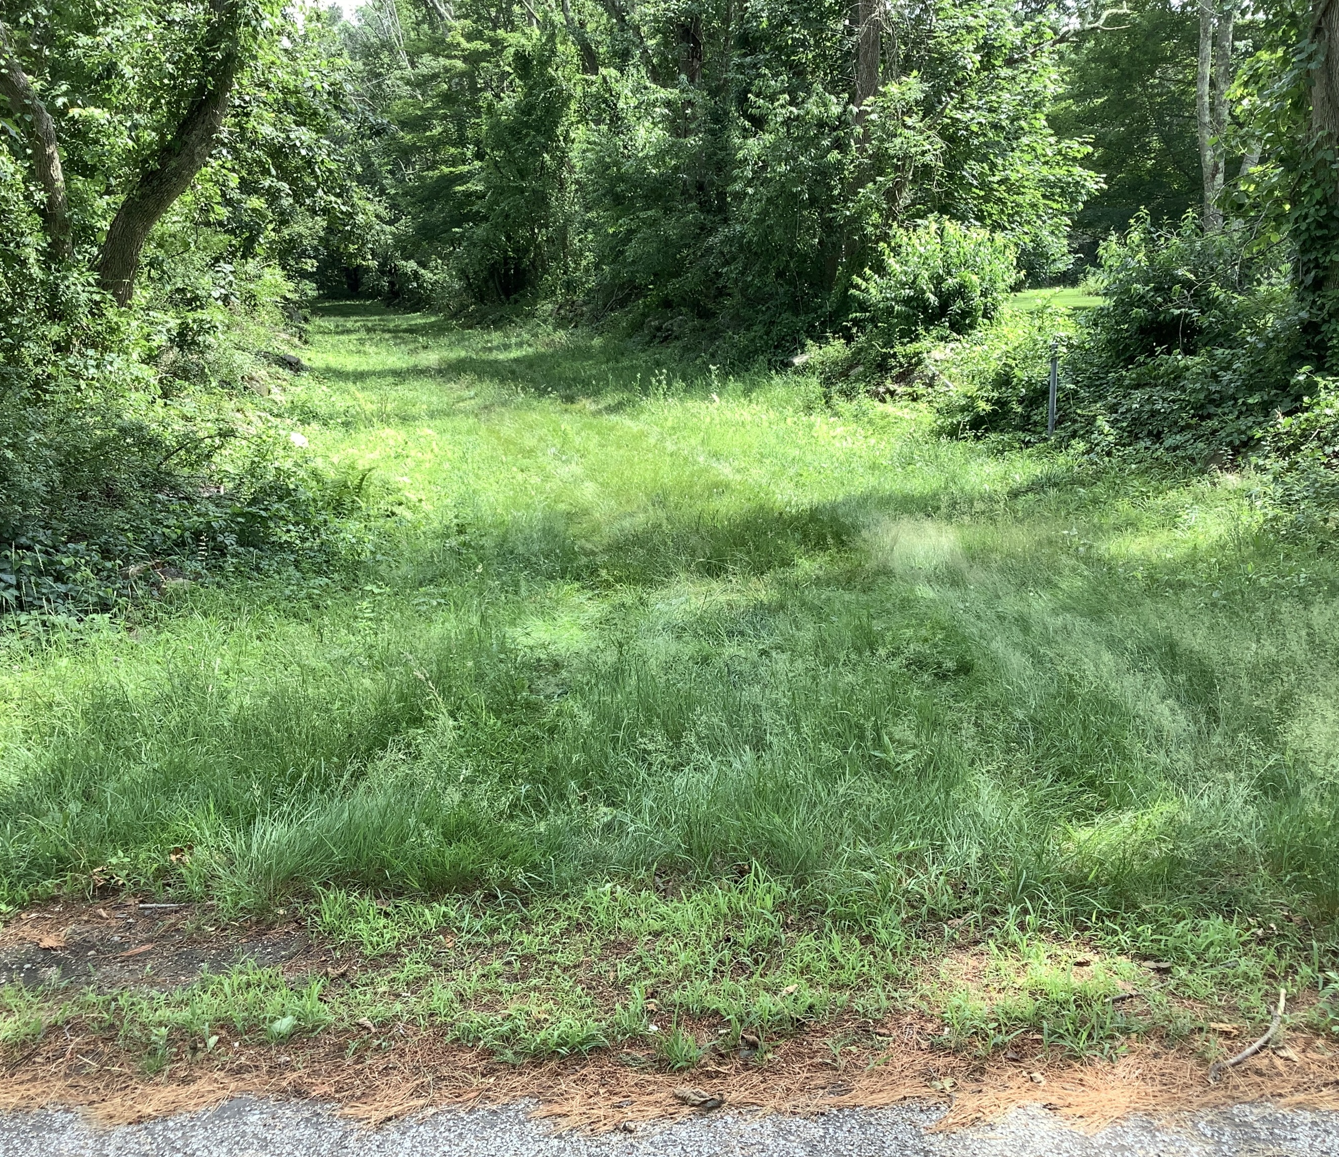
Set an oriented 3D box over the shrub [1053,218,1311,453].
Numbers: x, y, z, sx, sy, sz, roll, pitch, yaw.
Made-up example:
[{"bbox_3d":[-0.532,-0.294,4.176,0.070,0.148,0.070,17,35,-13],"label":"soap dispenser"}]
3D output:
[{"bbox_3d":[4.681,-2.263,12.611,2.200,1.970,1.900,0,13,0],"label":"shrub"}]

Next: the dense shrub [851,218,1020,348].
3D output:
[{"bbox_3d":[3.332,-3.643,17.323,2.100,1.730,1.900,0,13,0],"label":"dense shrub"}]

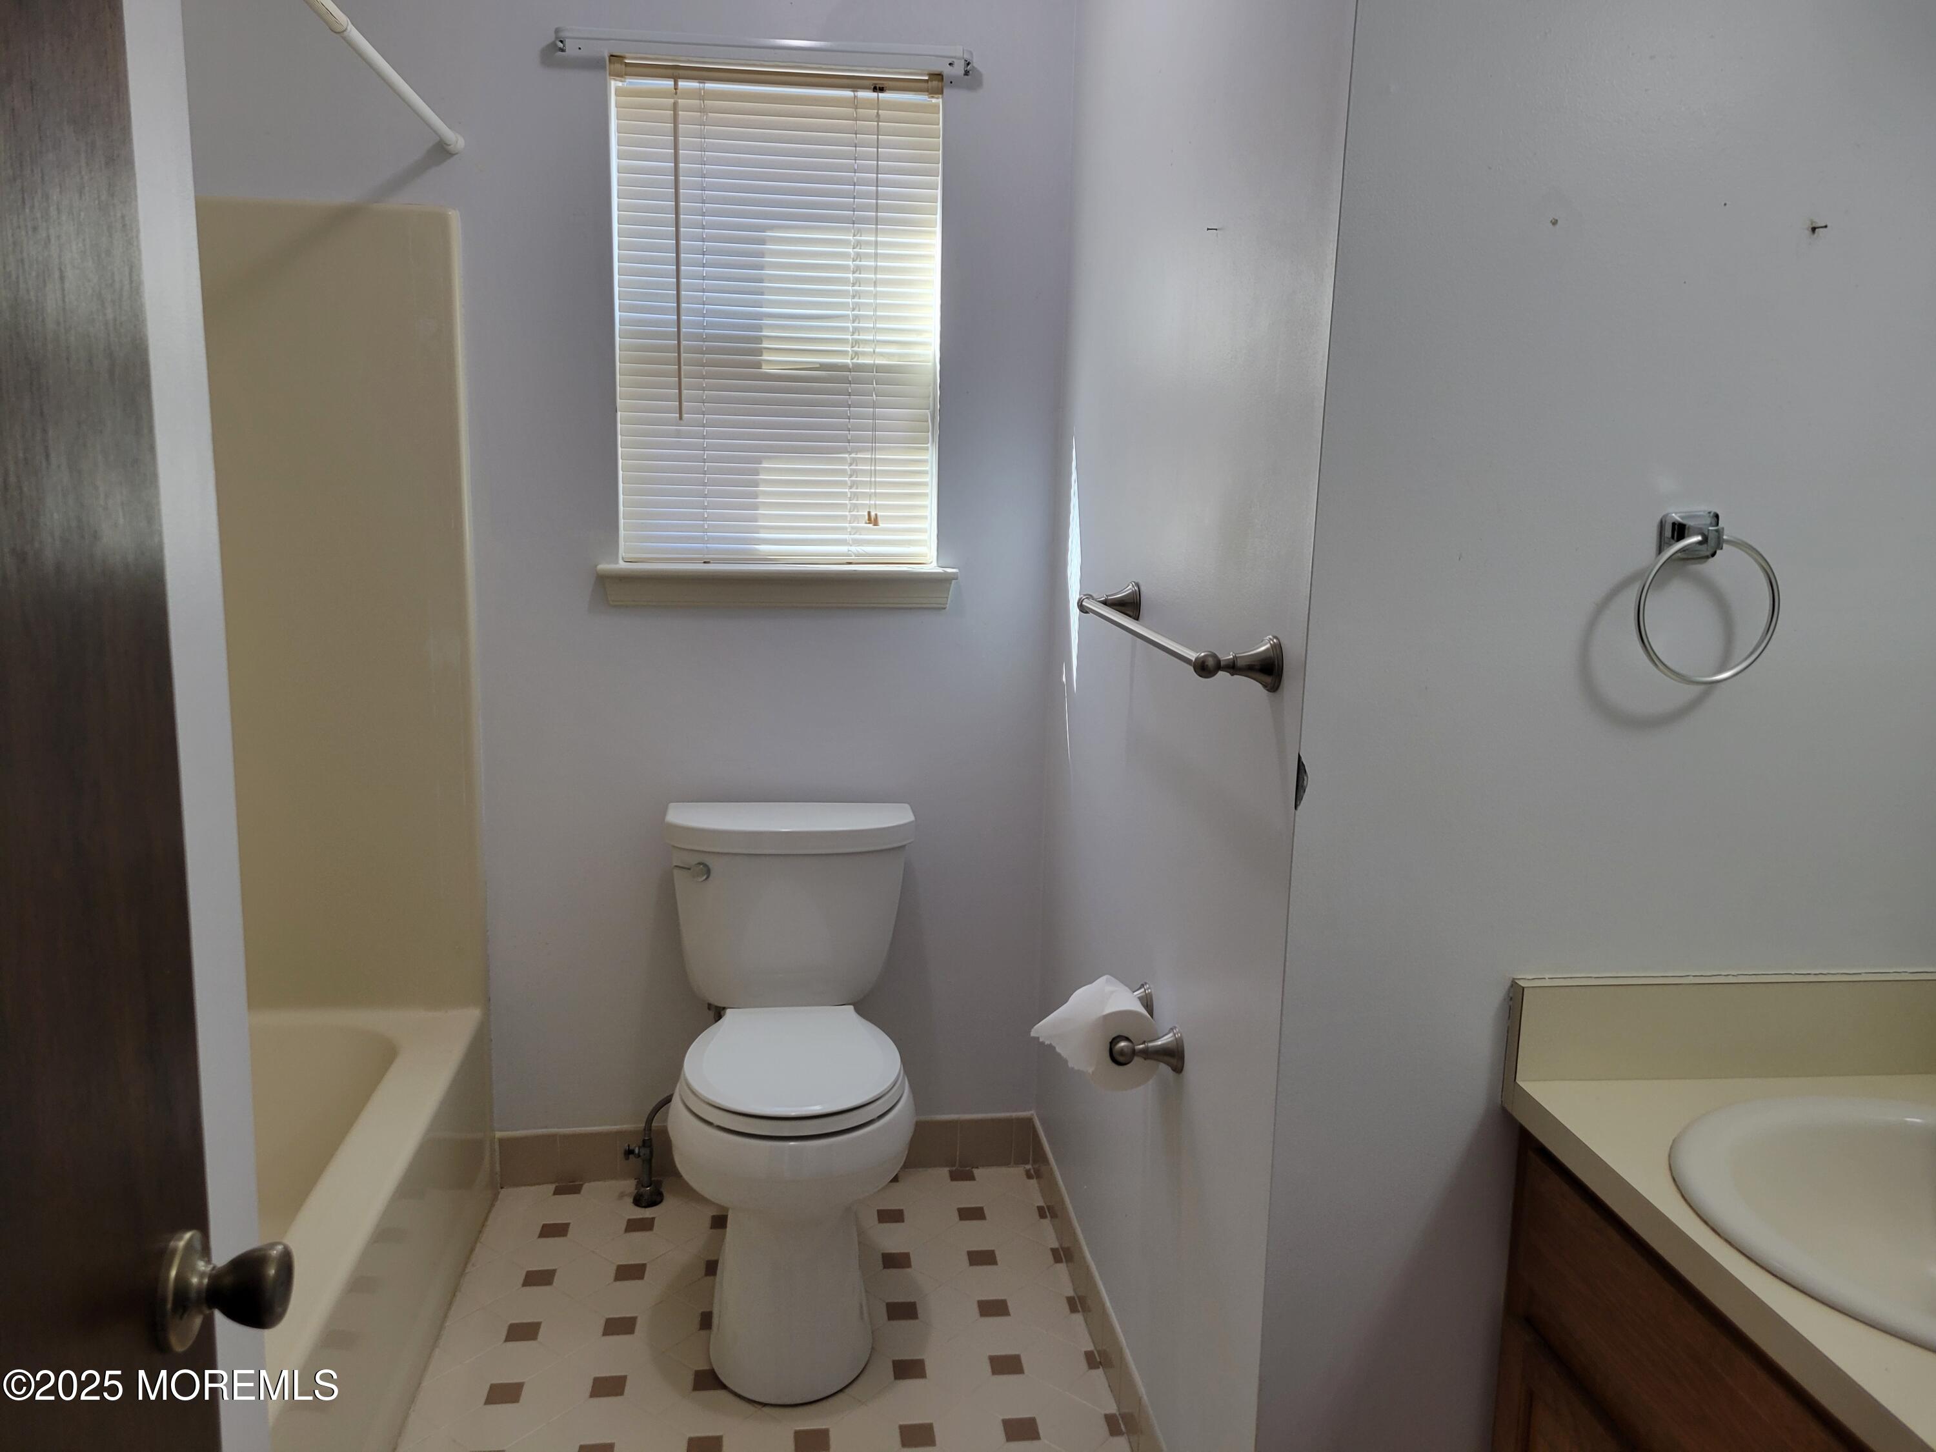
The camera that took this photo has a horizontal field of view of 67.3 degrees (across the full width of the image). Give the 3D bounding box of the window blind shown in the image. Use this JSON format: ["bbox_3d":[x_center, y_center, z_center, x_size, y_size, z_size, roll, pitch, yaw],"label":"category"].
[{"bbox_3d":[-0.334,-0.711,2.562,0.563,0.845,0.045,0,11,-7],"label":"window blind"}]

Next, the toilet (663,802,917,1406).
[{"bbox_3d":[-0.296,0.579,2.422,0.444,0.758,0.710,0,11,-7],"label":"toilet"}]

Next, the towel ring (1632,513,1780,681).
[{"bbox_3d":[0.715,-0.124,1.415,0.152,0.168,0.062,0,11,-7],"label":"towel ring"}]

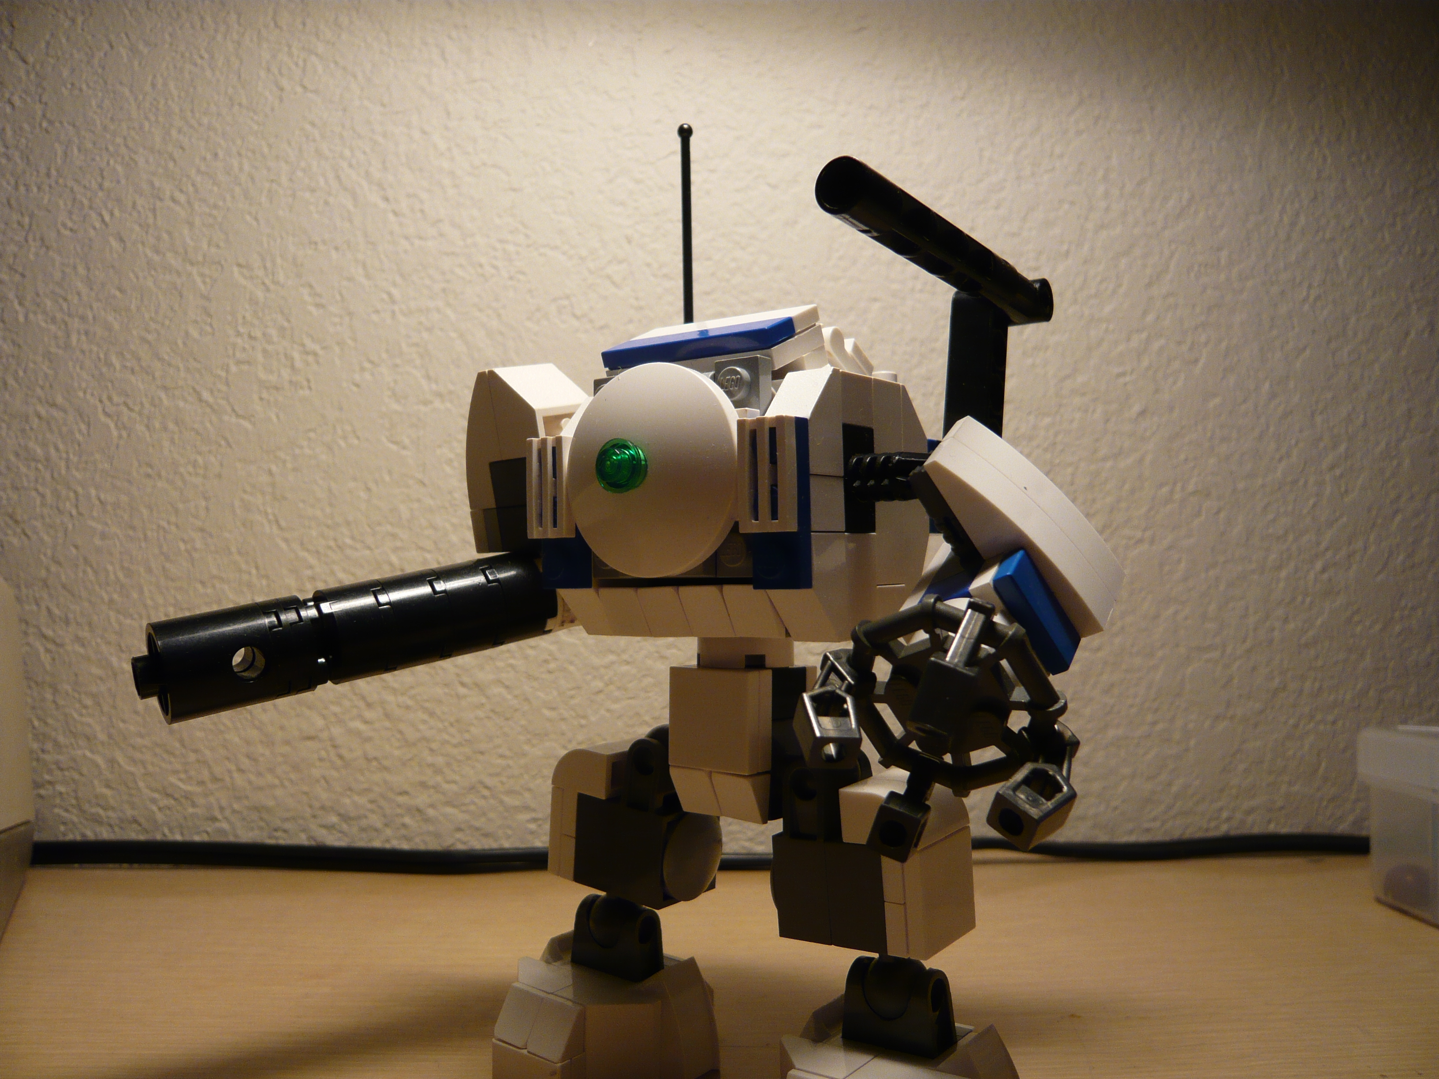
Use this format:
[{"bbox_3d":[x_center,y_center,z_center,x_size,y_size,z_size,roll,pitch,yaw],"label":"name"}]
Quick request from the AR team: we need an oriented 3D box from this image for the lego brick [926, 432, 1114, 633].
[{"bbox_3d":[0.042,-0.001,0.163,0.010,0.032,0.008,-27,11,39],"label":"lego brick"}]

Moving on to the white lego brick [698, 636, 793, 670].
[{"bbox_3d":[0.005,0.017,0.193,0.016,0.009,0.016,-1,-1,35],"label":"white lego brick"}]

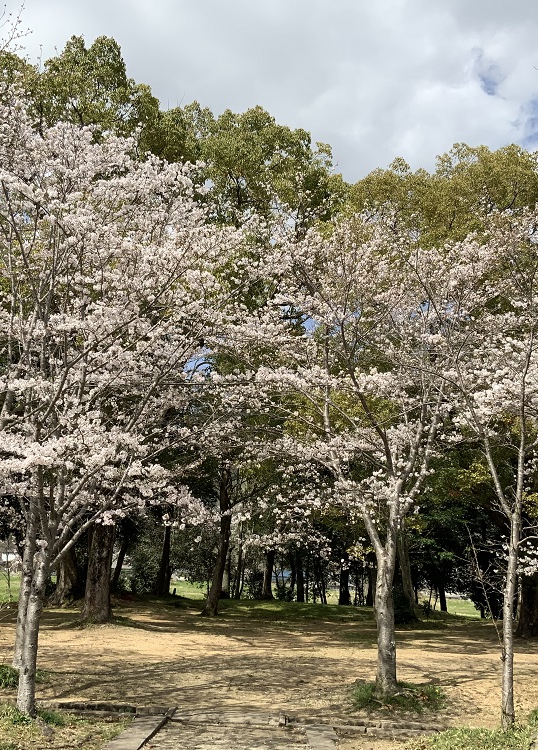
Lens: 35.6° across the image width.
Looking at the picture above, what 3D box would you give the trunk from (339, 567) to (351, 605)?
[{"bbox_3d":[3.635,9.997,39.806,0.570,1.751,0.513,3,-14,0],"label":"trunk"}]

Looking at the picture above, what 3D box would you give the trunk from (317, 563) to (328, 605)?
[{"bbox_3d":[2.294,8.934,35.917,0.400,1.748,0.350,0,-13,0],"label":"trunk"}]

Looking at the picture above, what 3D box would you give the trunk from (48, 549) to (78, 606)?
[{"bbox_3d":[-8.626,8.451,35.000,1.191,2.356,1.050,0,-13,0],"label":"trunk"}]

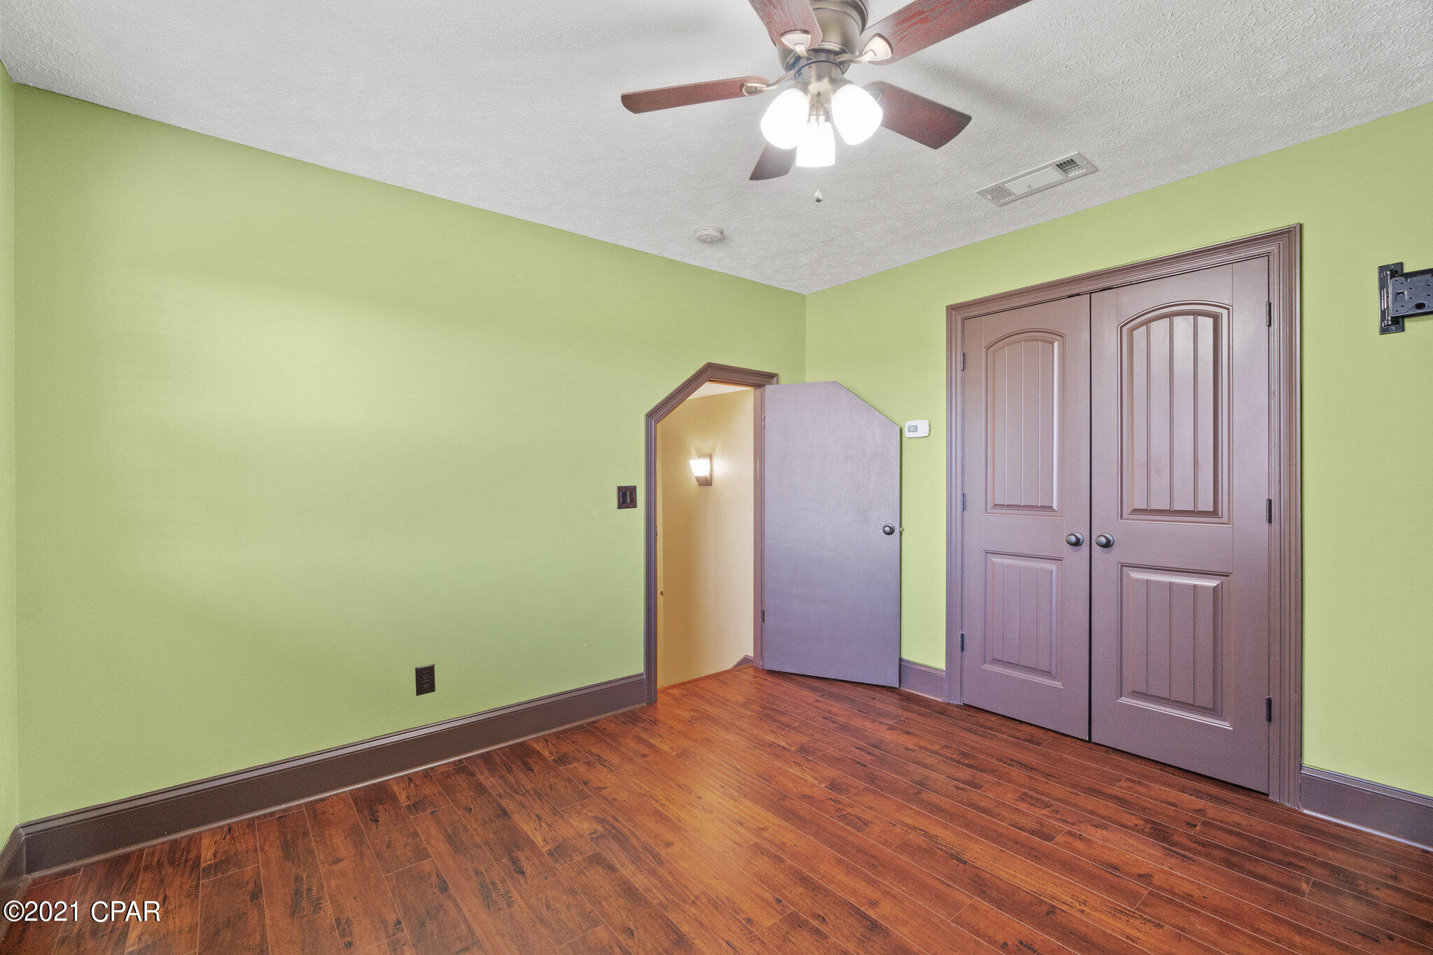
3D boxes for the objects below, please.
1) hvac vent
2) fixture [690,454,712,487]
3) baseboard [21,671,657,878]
[{"bbox_3d":[1.317,-1.214,2.469,0.208,0.018,0.395,0,0,-38],"label":"hvac vent"},{"bbox_3d":[-0.113,-0.049,4.306,0.095,0.228,0.155,0,0,-41],"label":"fixture"},{"bbox_3d":[-1.260,1.143,2.521,2.242,0.175,0.020,0,0,-38],"label":"baseboard"}]

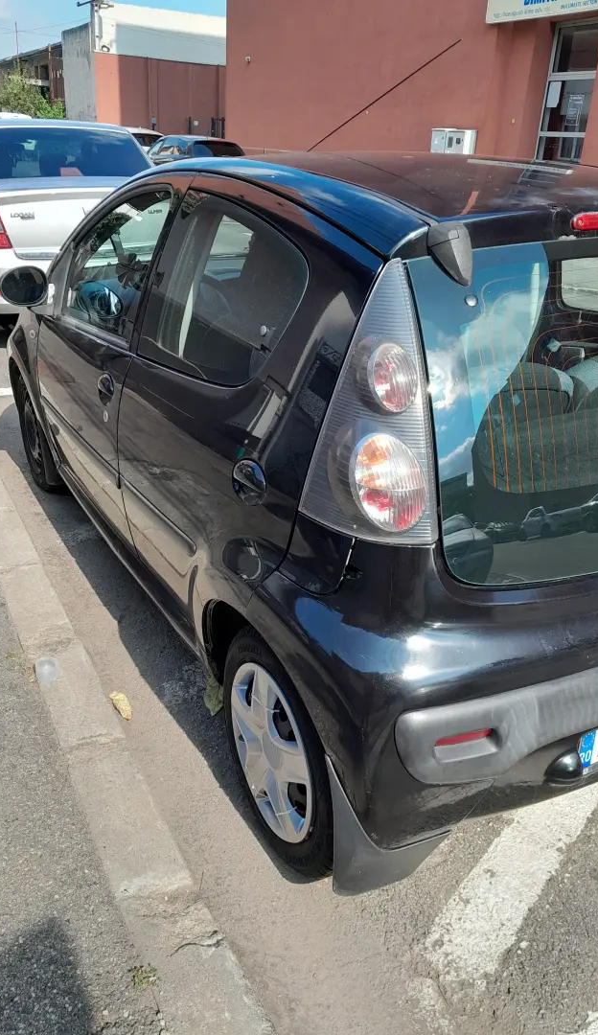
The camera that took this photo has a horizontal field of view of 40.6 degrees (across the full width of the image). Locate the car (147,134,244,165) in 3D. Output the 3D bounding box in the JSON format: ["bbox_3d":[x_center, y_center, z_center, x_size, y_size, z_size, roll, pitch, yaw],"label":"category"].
[{"bbox_3d":[-2.701,-8.690,20.047,1.740,1.470,4.150,-11,28,-26],"label":"car"}]

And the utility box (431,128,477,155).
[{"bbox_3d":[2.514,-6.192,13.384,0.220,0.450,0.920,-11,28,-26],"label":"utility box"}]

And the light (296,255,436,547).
[{"bbox_3d":[0.135,-0.184,1.353,0.195,0.450,0.250,-8,27,-22],"label":"light"}]

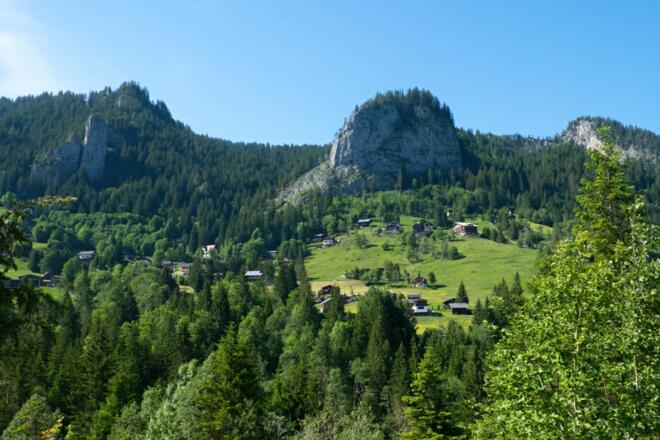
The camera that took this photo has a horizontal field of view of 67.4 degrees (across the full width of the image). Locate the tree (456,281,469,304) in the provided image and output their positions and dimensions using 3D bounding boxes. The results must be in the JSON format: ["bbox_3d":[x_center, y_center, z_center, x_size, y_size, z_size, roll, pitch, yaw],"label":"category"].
[{"bbox_3d":[89.670,49.740,335.000,7.200,16.800,7.200,0,-2,0],"label":"tree"}]

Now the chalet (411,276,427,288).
[{"bbox_3d":[68.320,47.980,380.000,10.000,8.200,9.500,0,-2,6],"label":"chalet"}]

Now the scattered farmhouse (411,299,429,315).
[{"bbox_3d":[59.090,56.920,325.000,9.000,8.600,10.000,0,-2,2],"label":"scattered farmhouse"}]

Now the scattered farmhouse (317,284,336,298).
[{"bbox_3d":[-1.740,50.180,345.000,12.500,9.000,11.000,0,-2,6],"label":"scattered farmhouse"}]

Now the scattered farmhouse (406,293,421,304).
[{"bbox_3d":[57.900,54.440,342.000,8.800,7.000,8.500,0,-2,3],"label":"scattered farmhouse"}]

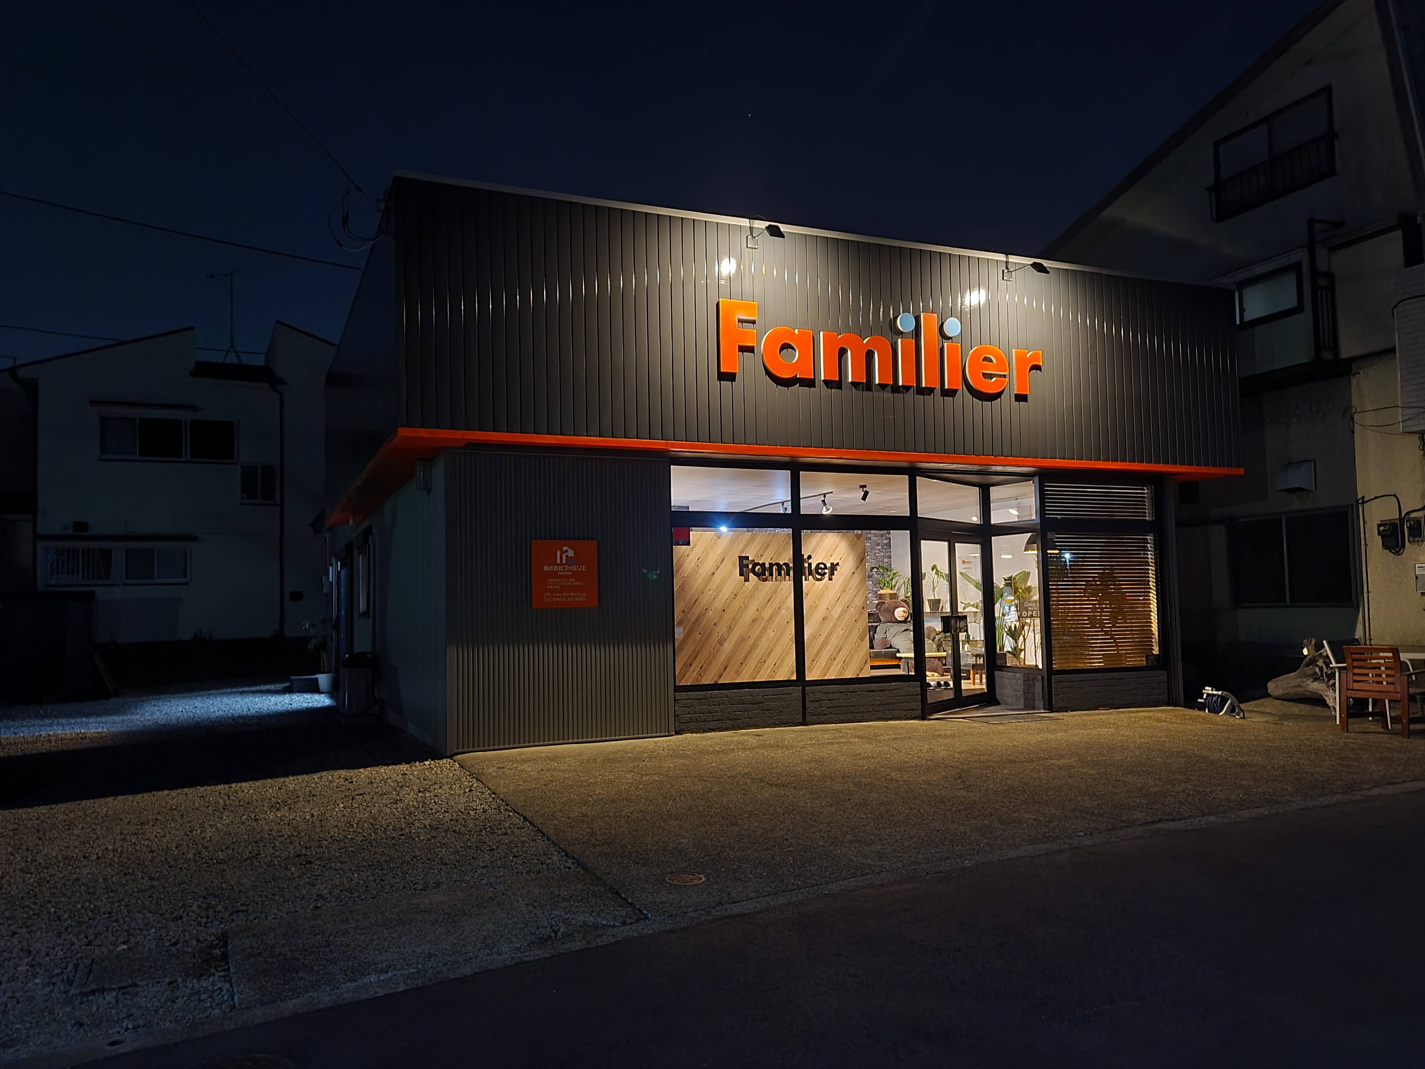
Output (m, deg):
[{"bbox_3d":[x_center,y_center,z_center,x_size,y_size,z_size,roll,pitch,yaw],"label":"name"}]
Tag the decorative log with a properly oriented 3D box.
[{"bbox_3d":[6.637,1.586,11.500,0.920,0.780,0.680,-3,-4,30],"label":"decorative log"}]

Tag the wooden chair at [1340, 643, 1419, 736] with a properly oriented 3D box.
[{"bbox_3d":[6.153,1.397,9.299,0.630,0.810,0.620,0,-4,-22],"label":"wooden chair"}]

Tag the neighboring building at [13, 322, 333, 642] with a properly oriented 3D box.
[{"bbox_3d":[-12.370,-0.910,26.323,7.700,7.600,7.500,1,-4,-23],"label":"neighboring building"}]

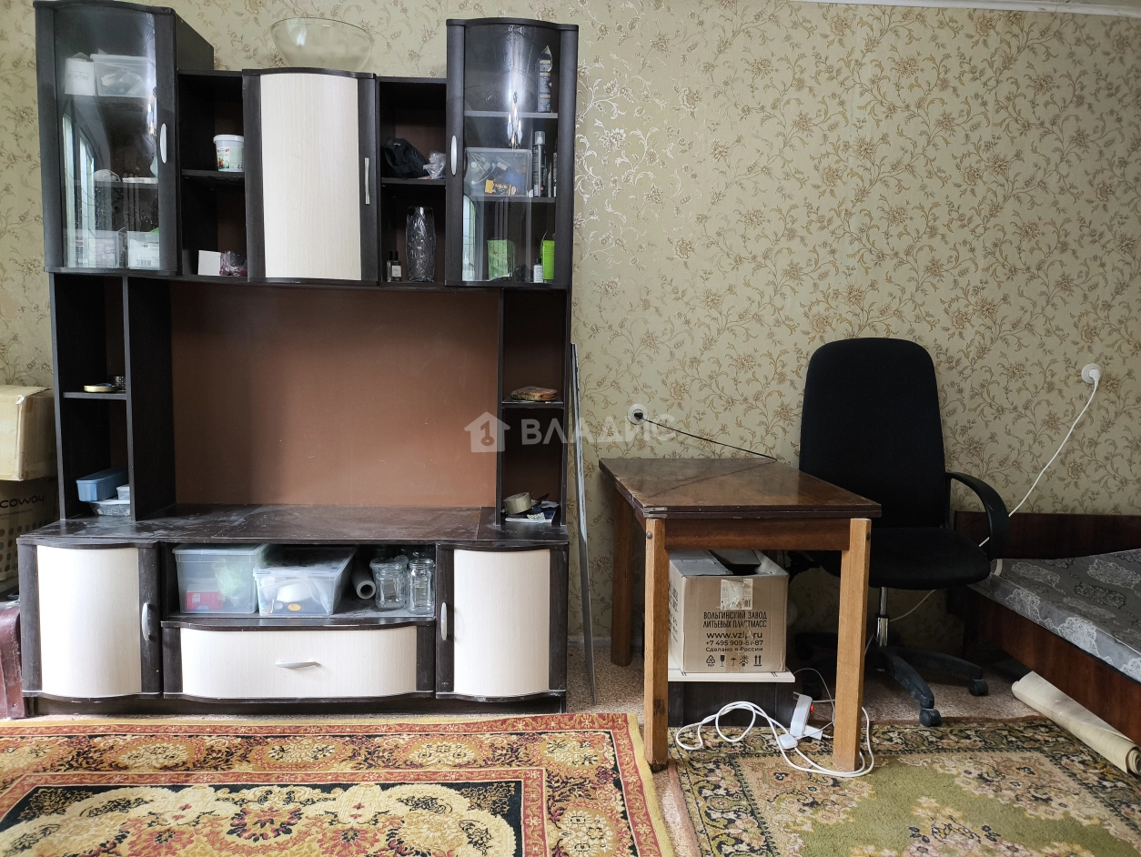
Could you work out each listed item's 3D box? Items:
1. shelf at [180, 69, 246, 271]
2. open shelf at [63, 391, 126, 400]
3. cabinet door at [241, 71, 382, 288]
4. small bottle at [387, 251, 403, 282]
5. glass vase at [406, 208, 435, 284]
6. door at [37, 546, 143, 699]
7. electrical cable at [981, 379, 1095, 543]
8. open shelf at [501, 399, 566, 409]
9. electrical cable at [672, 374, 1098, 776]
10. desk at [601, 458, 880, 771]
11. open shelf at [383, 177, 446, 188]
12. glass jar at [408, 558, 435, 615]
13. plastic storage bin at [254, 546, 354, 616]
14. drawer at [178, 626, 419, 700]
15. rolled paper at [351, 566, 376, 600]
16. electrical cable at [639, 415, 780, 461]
[{"bbox_3d":[-1.133,-0.811,2.761,0.218,0.646,0.308,1,6,-3],"label":"shelf"},{"bbox_3d":[-1.552,-0.121,2.828,0.211,0.017,0.279,1,6,-3],"label":"open shelf"},{"bbox_3d":[-0.813,-0.784,2.584,0.407,0.641,0.058,1,6,-3],"label":"cabinet door"},{"bbox_3d":[-0.583,-0.532,2.716,0.042,0.100,0.036,-2,7,-28],"label":"small bottle"},{"bbox_3d":[-0.490,-0.600,2.707,0.096,0.244,0.096,1,6,-3],"label":"glass vase"},{"bbox_3d":[-1.450,0.581,2.477,0.295,0.456,0.062,1,6,-3],"label":"door"},{"bbox_3d":[1.753,0.123,3.070,0.457,0.648,0.121,1,6,-3],"label":"electrical cable"},{"bbox_3d":[-0.130,-0.092,2.907,0.211,0.017,0.279,1,6,-3],"label":"open shelf"},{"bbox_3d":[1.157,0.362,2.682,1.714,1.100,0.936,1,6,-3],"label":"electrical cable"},{"bbox_3d":[0.478,0.529,2.663,0.657,0.742,0.872,1,6,-5],"label":"desk"},{"bbox_3d":[-0.510,-0.813,2.806,0.211,0.017,0.284,1,6,-3],"label":"open shelf"},{"bbox_3d":[-0.470,0.498,2.607,0.083,0.160,0.083,1,6,-3],"label":"glass jar"},{"bbox_3d":[-0.855,0.499,2.704,0.250,0.150,0.310,1,6,-3],"label":"plastic storage bin"},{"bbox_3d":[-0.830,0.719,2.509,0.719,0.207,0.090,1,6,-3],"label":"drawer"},{"bbox_3d":[-0.714,0.518,2.846,0.061,0.061,0.280,-1,6,-18],"label":"rolled paper"},{"bbox_3d":[0.531,0.039,3.169,0.542,0.165,0.050,1,6,-4],"label":"electrical cable"}]

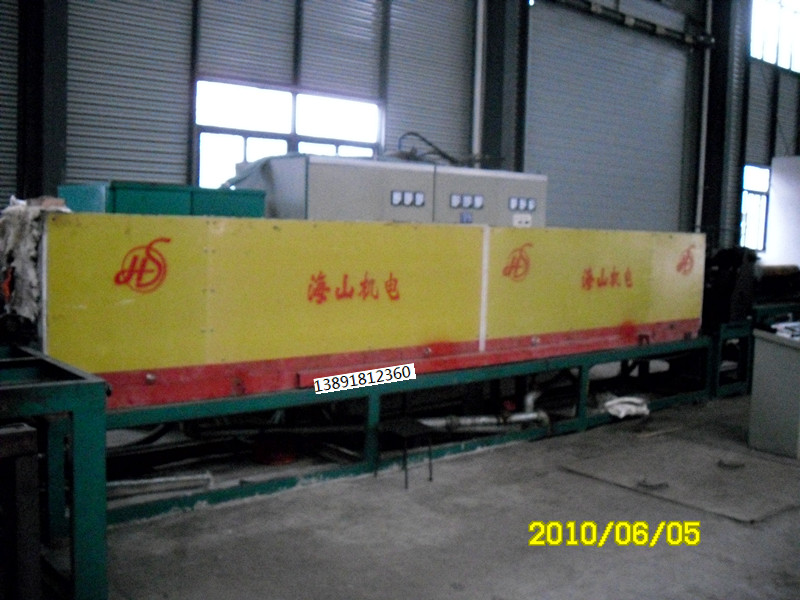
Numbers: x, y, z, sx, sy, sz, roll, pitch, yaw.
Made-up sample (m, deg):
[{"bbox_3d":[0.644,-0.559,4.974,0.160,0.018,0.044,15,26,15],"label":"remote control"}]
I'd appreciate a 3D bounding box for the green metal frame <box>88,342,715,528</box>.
[{"bbox_3d":[0.333,0.728,6.320,6.166,0.627,1.040,-3,6,-39],"label":"green metal frame"}]

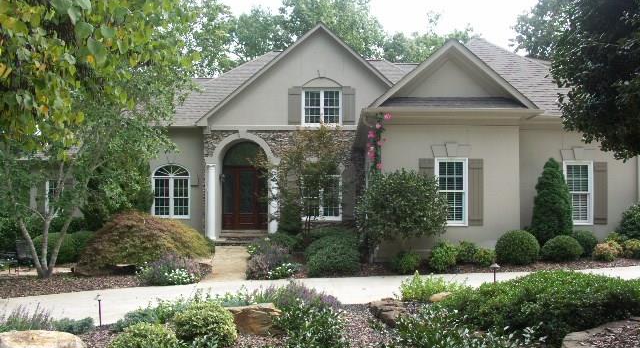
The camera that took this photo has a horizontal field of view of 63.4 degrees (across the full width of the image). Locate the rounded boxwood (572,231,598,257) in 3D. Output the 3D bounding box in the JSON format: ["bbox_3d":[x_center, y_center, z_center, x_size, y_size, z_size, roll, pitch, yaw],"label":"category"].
[{"bbox_3d":[8.052,2.108,15.700,0.830,0.800,0.830,0,-1,-4],"label":"rounded boxwood"}]

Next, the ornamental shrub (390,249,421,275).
[{"bbox_3d":[2.272,2.250,13.600,0.750,0.540,0.700,0,0,0],"label":"ornamental shrub"}]

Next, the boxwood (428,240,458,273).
[{"bbox_3d":[3.364,2.233,14.100,0.820,0.840,0.800,0,-1,-4],"label":"boxwood"}]

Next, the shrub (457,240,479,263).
[{"bbox_3d":[4.188,2.215,14.700,0.660,0.680,0.640,0,-1,-4],"label":"shrub"}]

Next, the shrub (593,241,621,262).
[{"bbox_3d":[8.135,2.170,14.700,0.800,0.560,0.740,0,0,0],"label":"shrub"}]

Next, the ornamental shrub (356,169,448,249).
[{"bbox_3d":[2.295,0.987,14.400,2.500,2.280,2.100,0,-1,-4],"label":"ornamental shrub"}]

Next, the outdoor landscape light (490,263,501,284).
[{"bbox_3d":[3.153,1.840,9.300,0.180,0.480,0.180,0,0,0],"label":"outdoor landscape light"}]

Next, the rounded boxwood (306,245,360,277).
[{"bbox_3d":[0.360,2.279,13.800,1.420,0.850,1.250,0,-1,-4],"label":"rounded boxwood"}]

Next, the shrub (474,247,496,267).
[{"bbox_3d":[4.444,2.210,13.900,0.620,0.500,0.580,0,0,0],"label":"shrub"}]

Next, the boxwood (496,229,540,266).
[{"bbox_3d":[5.417,2.005,14.200,1.220,0.890,1.200,0,0,0],"label":"boxwood"}]

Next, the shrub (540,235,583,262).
[{"bbox_3d":[6.904,2.090,14.800,1.200,0.740,1.150,0,0,0],"label":"shrub"}]

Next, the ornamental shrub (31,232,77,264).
[{"bbox_3d":[-8.236,2.302,16.000,1.400,0.980,1.200,0,-1,-4],"label":"ornamental shrub"}]

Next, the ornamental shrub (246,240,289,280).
[{"bbox_3d":[-1.303,2.120,13.100,1.100,0.800,1.050,0,0,0],"label":"ornamental shrub"}]

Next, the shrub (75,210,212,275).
[{"bbox_3d":[-5.216,1.980,15.300,4.000,1.650,3.200,0,-1,-4],"label":"shrub"}]

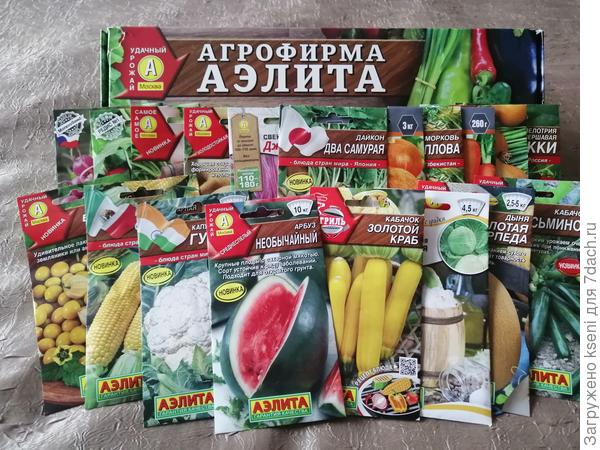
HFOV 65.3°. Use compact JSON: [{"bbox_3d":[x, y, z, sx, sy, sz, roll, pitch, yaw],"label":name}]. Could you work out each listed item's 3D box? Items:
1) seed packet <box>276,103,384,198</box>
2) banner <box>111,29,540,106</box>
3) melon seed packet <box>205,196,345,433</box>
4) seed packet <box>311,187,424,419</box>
[{"bbox_3d":[0.025,-0.015,0.353,0.083,0.004,0.156,1,82,1],"label":"seed packet"},{"bbox_3d":[0.018,-0.128,0.392,0.361,0.068,0.020,0,0,0],"label":"banner"},{"bbox_3d":[-0.020,0.054,0.324,0.083,0.004,0.156,-4,69,-6],"label":"melon seed packet"},{"bbox_3d":[0.043,0.051,0.327,0.083,0.004,0.156,3,80,7],"label":"seed packet"}]

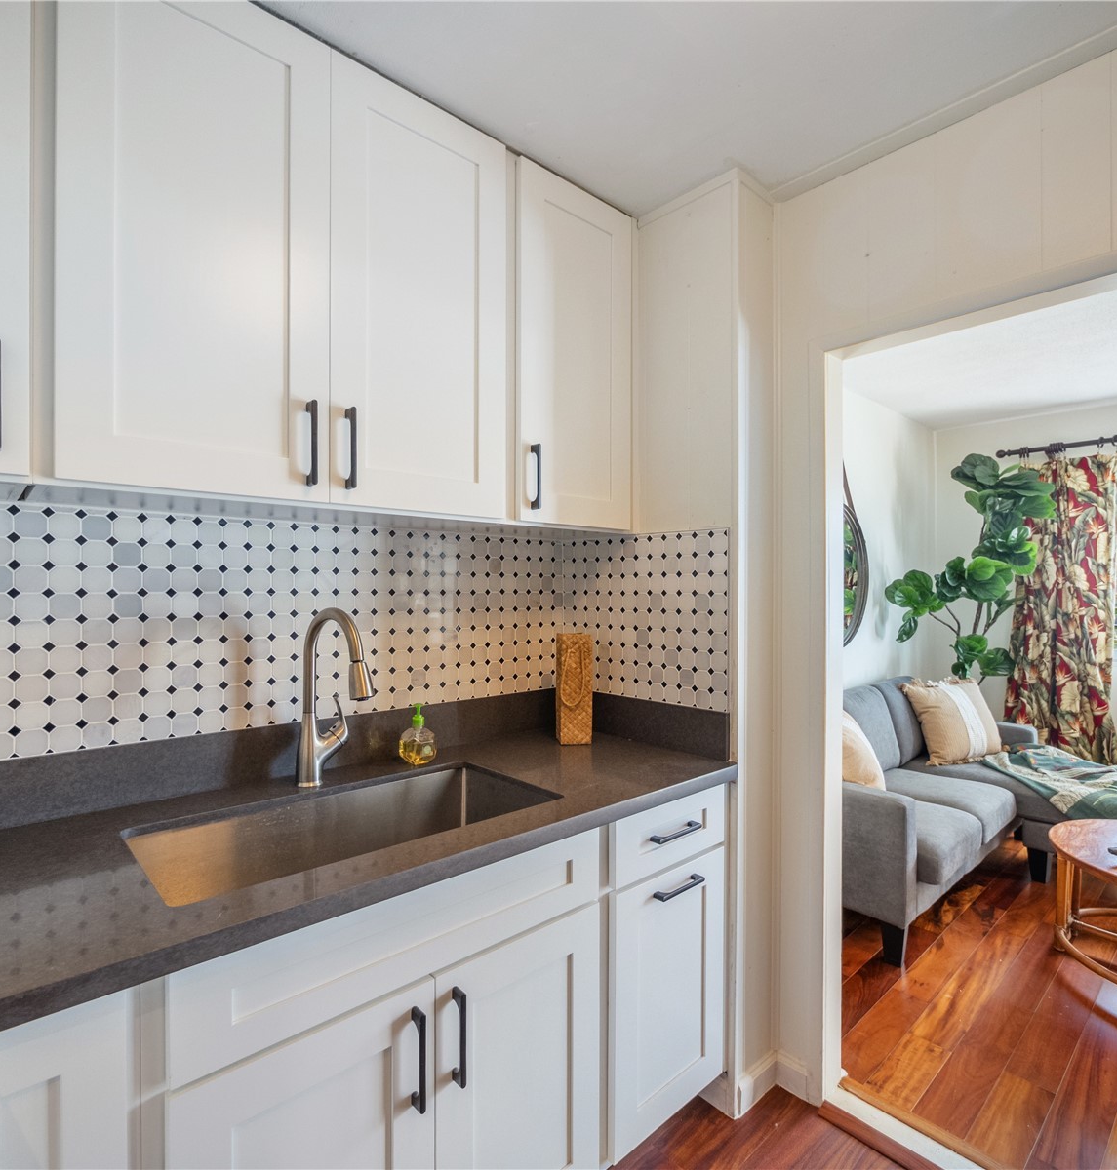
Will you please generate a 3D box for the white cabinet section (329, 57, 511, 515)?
[{"bbox_3d":[-0.400,-0.627,1.544,0.440,0.924,0.320,0,-1,-41],"label":"white cabinet section"}]

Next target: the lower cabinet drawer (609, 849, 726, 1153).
[{"bbox_3d":[0.069,0.943,1.689,0.411,0.564,0.615,0,-1,-41],"label":"lower cabinet drawer"}]

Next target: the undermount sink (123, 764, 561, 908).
[{"bbox_3d":[-0.394,0.581,1.248,0.742,0.233,0.396,0,-1,-41],"label":"undermount sink"}]

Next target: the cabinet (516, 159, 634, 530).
[{"bbox_3d":[-0.049,-0.618,1.837,0.432,0.933,0.326,0,-1,-41],"label":"cabinet"}]

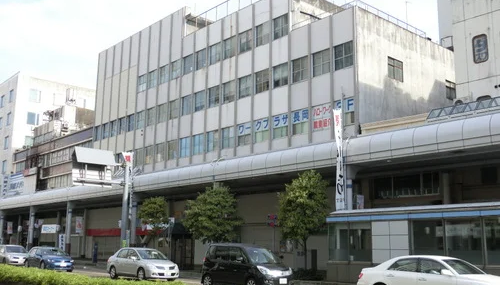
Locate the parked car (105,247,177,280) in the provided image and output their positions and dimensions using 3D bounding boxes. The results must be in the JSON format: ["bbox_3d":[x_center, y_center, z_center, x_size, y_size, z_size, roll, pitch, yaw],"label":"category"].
[{"bbox_3d":[-5.102,5.768,26.828,1.735,1.535,4.395,10,-14,-40],"label":"parked car"}]

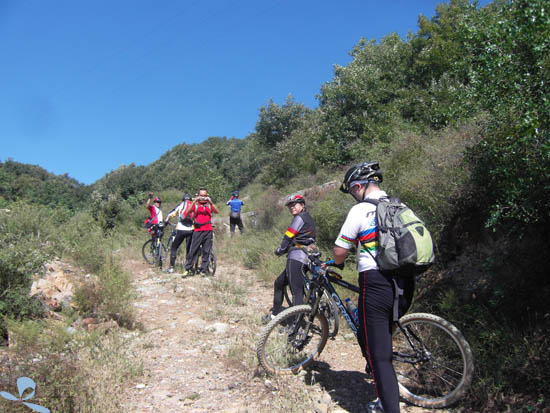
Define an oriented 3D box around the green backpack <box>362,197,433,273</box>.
[{"bbox_3d":[0.945,0.200,3.200,0.290,0.520,0.320,-12,-9,38],"label":"green backpack"}]

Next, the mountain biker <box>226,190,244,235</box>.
[{"bbox_3d":[-1.250,0.390,14.000,0.620,1.740,0.480,0,-4,-6],"label":"mountain biker"}]

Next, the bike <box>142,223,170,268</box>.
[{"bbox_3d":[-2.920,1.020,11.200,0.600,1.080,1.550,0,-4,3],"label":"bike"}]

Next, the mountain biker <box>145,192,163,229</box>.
[{"bbox_3d":[-3.120,0.580,11.600,0.520,1.860,0.650,-4,-5,41],"label":"mountain biker"}]

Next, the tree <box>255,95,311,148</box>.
[{"bbox_3d":[0.470,-5.100,28.000,3.600,3.900,3.500,0,-4,0],"label":"tree"}]

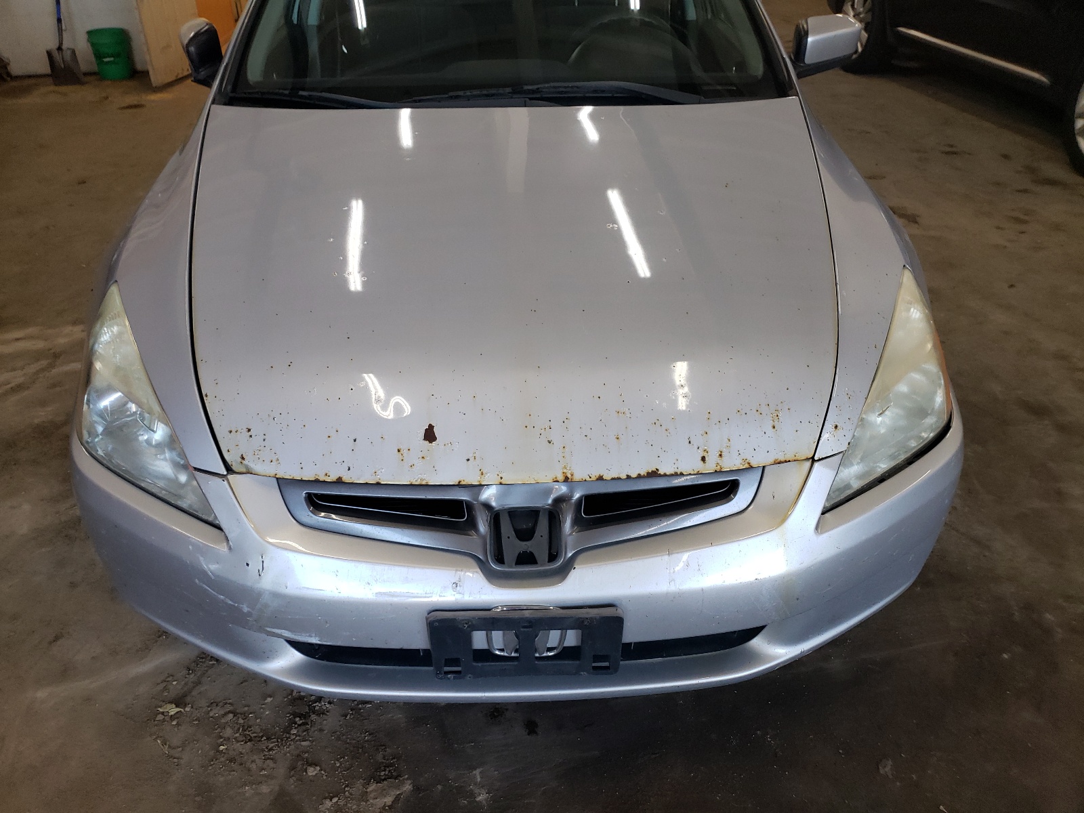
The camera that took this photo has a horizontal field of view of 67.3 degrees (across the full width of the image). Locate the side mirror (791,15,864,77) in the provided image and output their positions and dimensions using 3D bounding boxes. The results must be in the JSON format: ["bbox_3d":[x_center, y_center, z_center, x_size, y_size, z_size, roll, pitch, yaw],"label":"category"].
[{"bbox_3d":[0.824,-1.070,2.401,0.205,0.170,0.130,-8,34,-12],"label":"side mirror"}]

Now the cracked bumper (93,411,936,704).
[{"bbox_3d":[-0.033,0.220,1.532,1.790,0.490,0.570,-2,34,-2],"label":"cracked bumper"}]

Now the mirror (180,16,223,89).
[{"bbox_3d":[-0.976,-1.038,2.367,0.130,0.170,0.200,-16,36,-22],"label":"mirror"}]

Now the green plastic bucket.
[{"bbox_3d":[-3.652,-2.986,6.898,0.310,0.370,0.310,-2,34,-2],"label":"green plastic bucket"}]

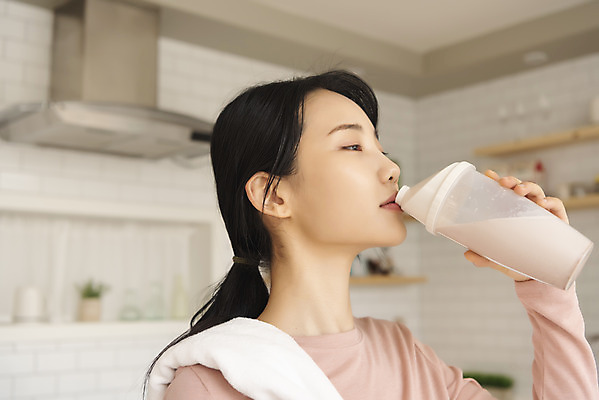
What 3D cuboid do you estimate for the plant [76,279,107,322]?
[{"bbox_3d":[-0.829,0.406,3.200,0.125,0.163,0.120,5,-8,-41],"label":"plant"}]

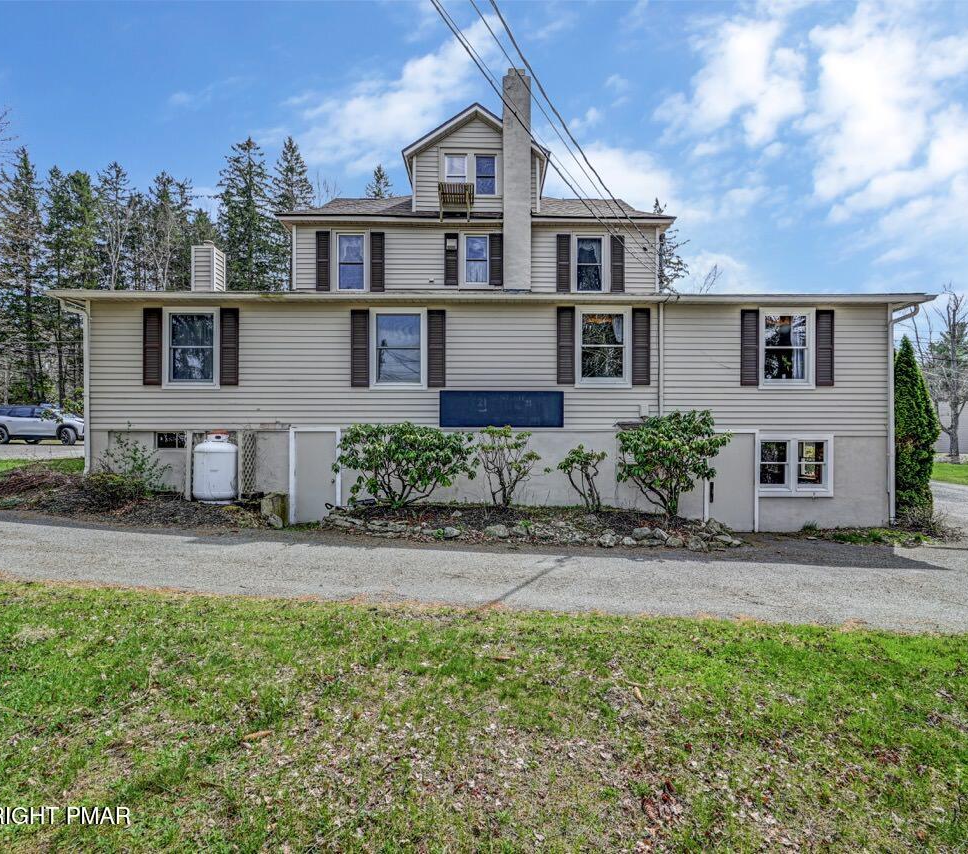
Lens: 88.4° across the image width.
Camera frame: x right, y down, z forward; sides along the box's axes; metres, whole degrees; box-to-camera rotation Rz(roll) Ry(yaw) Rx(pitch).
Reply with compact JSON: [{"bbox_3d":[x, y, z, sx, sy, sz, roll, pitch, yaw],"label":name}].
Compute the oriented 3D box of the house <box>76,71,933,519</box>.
[{"bbox_3d":[0.160,-3.230,15.000,16.800,10.550,11.000,0,0,0],"label":"house"}]

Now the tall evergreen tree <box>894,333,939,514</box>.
[{"bbox_3d":[9.250,-0.050,10.900,1.450,3.960,1.450,0,0,0],"label":"tall evergreen tree"}]

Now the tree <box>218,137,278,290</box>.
[{"bbox_3d":[-19.390,-11.660,41.000,6.000,24.520,6.000,0,0,0],"label":"tree"}]

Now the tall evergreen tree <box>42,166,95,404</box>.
[{"bbox_3d":[-36.060,-11.050,43.000,5.000,22.900,5.000,0,0,0],"label":"tall evergreen tree"}]

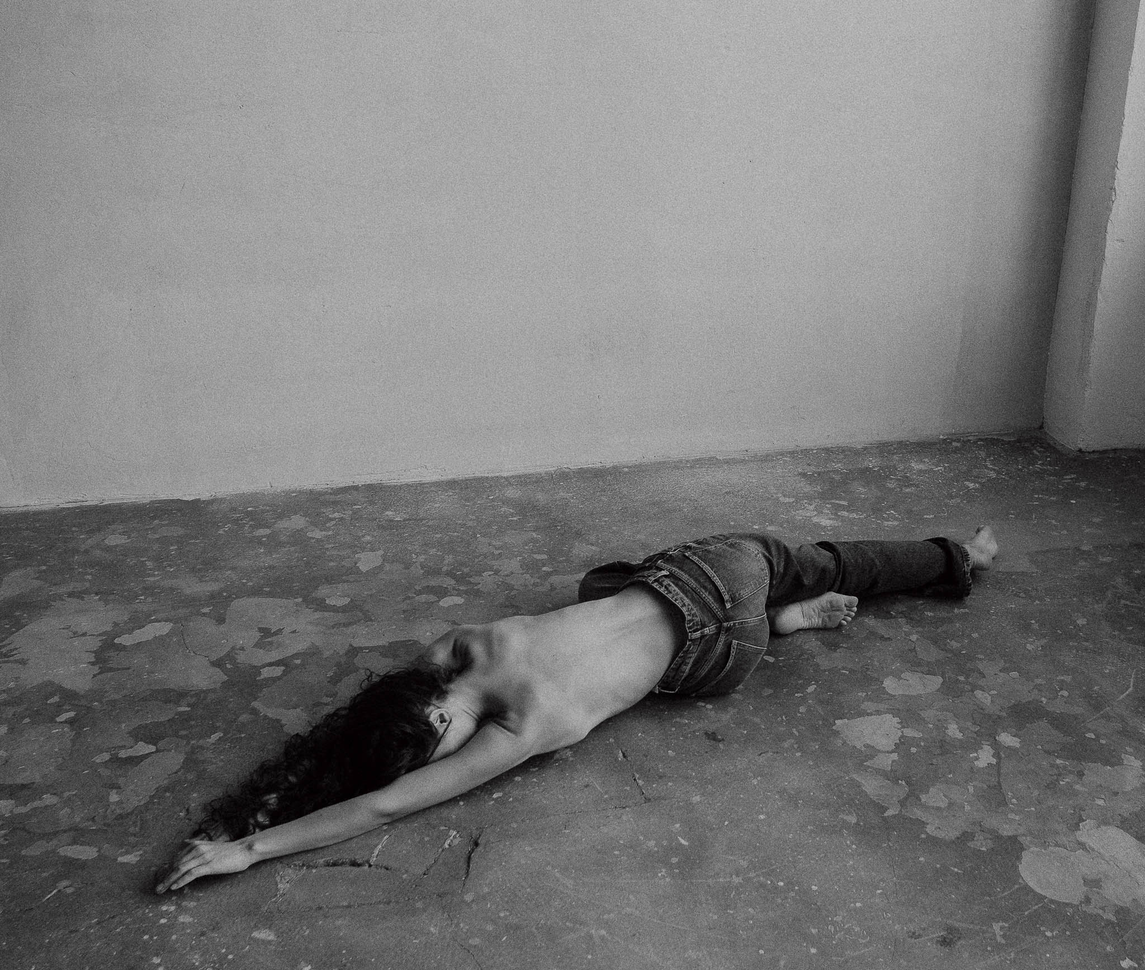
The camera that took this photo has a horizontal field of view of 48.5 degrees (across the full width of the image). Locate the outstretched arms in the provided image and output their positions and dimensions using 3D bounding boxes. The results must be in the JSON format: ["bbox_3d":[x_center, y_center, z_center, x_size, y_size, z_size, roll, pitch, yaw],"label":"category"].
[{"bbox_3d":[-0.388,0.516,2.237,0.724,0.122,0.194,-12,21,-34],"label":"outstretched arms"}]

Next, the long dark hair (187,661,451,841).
[{"bbox_3d":[-0.444,0.469,2.262,0.490,0.194,0.245,-13,22,-36],"label":"long dark hair"}]

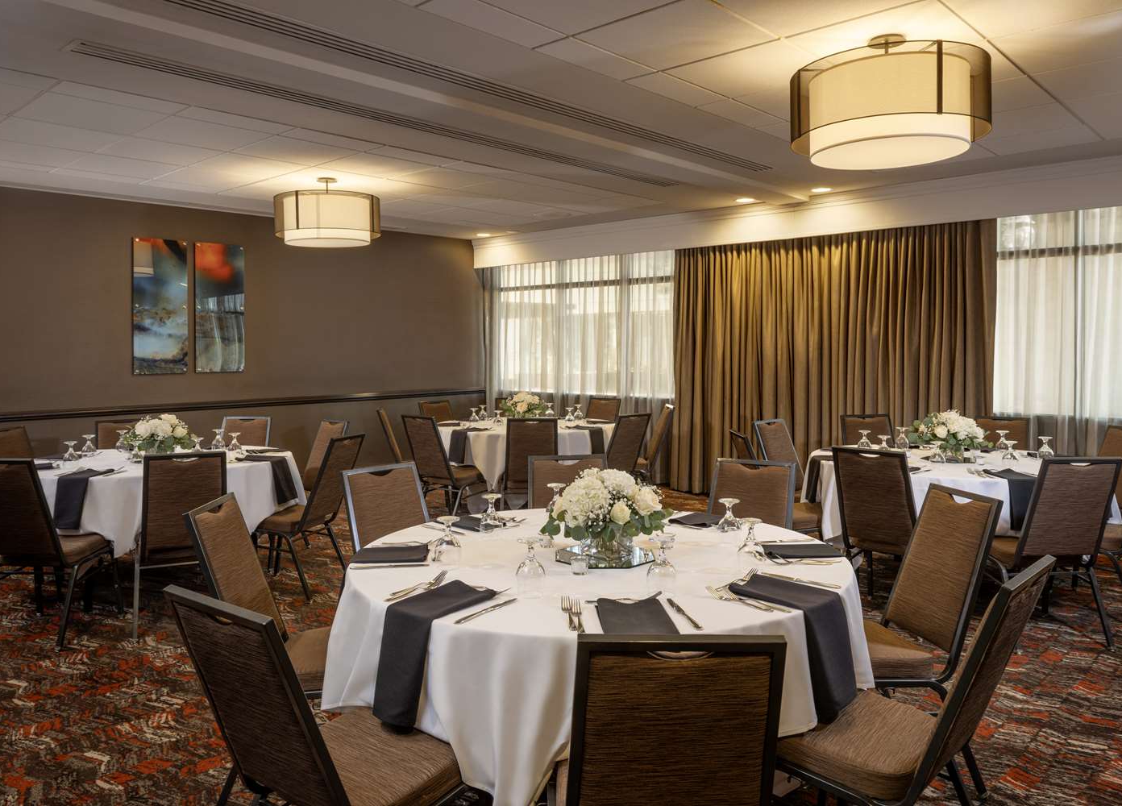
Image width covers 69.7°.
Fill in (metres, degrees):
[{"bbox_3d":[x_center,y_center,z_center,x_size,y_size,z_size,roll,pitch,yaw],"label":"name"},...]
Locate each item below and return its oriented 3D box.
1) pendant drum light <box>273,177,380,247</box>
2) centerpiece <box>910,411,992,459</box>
[{"bbox_3d":[-1.742,-1.436,6.017,0.770,0.470,0.770,0,4,0],"label":"pendant drum light"},{"bbox_3d":[2.300,0.191,4.780,0.450,0.300,0.430,2,5,26],"label":"centerpiece"}]

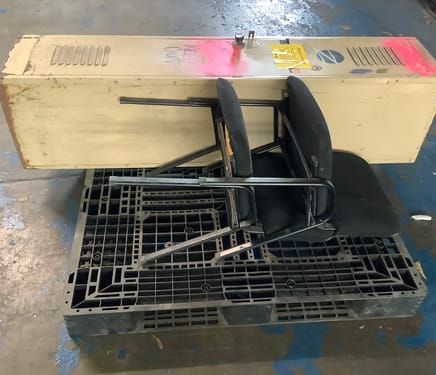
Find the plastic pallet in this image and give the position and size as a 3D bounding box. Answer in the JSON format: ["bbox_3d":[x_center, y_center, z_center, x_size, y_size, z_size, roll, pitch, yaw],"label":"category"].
[{"bbox_3d":[0.067,0.083,1.913,1.238,0.138,1.040,-2,44,-5],"label":"plastic pallet"}]

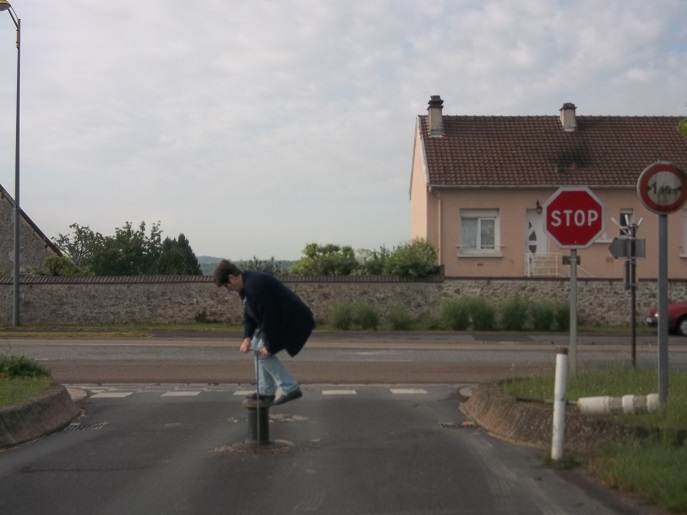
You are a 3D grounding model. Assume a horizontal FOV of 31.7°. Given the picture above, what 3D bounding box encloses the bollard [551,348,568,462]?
[{"bbox_3d":[1.912,1.306,10.687,0.100,0.990,0.100,2,-1,0],"label":"bollard"}]

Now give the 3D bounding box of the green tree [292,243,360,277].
[{"bbox_3d":[-0.612,0.555,38.996,2.200,2.200,2.000,0,-1,0],"label":"green tree"}]

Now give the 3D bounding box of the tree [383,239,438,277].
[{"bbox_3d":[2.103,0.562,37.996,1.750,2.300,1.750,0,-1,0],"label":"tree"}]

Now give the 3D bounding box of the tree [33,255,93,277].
[{"bbox_3d":[-9.054,0.826,38.992,1.900,1.900,1.800,0,-1,0],"label":"tree"}]

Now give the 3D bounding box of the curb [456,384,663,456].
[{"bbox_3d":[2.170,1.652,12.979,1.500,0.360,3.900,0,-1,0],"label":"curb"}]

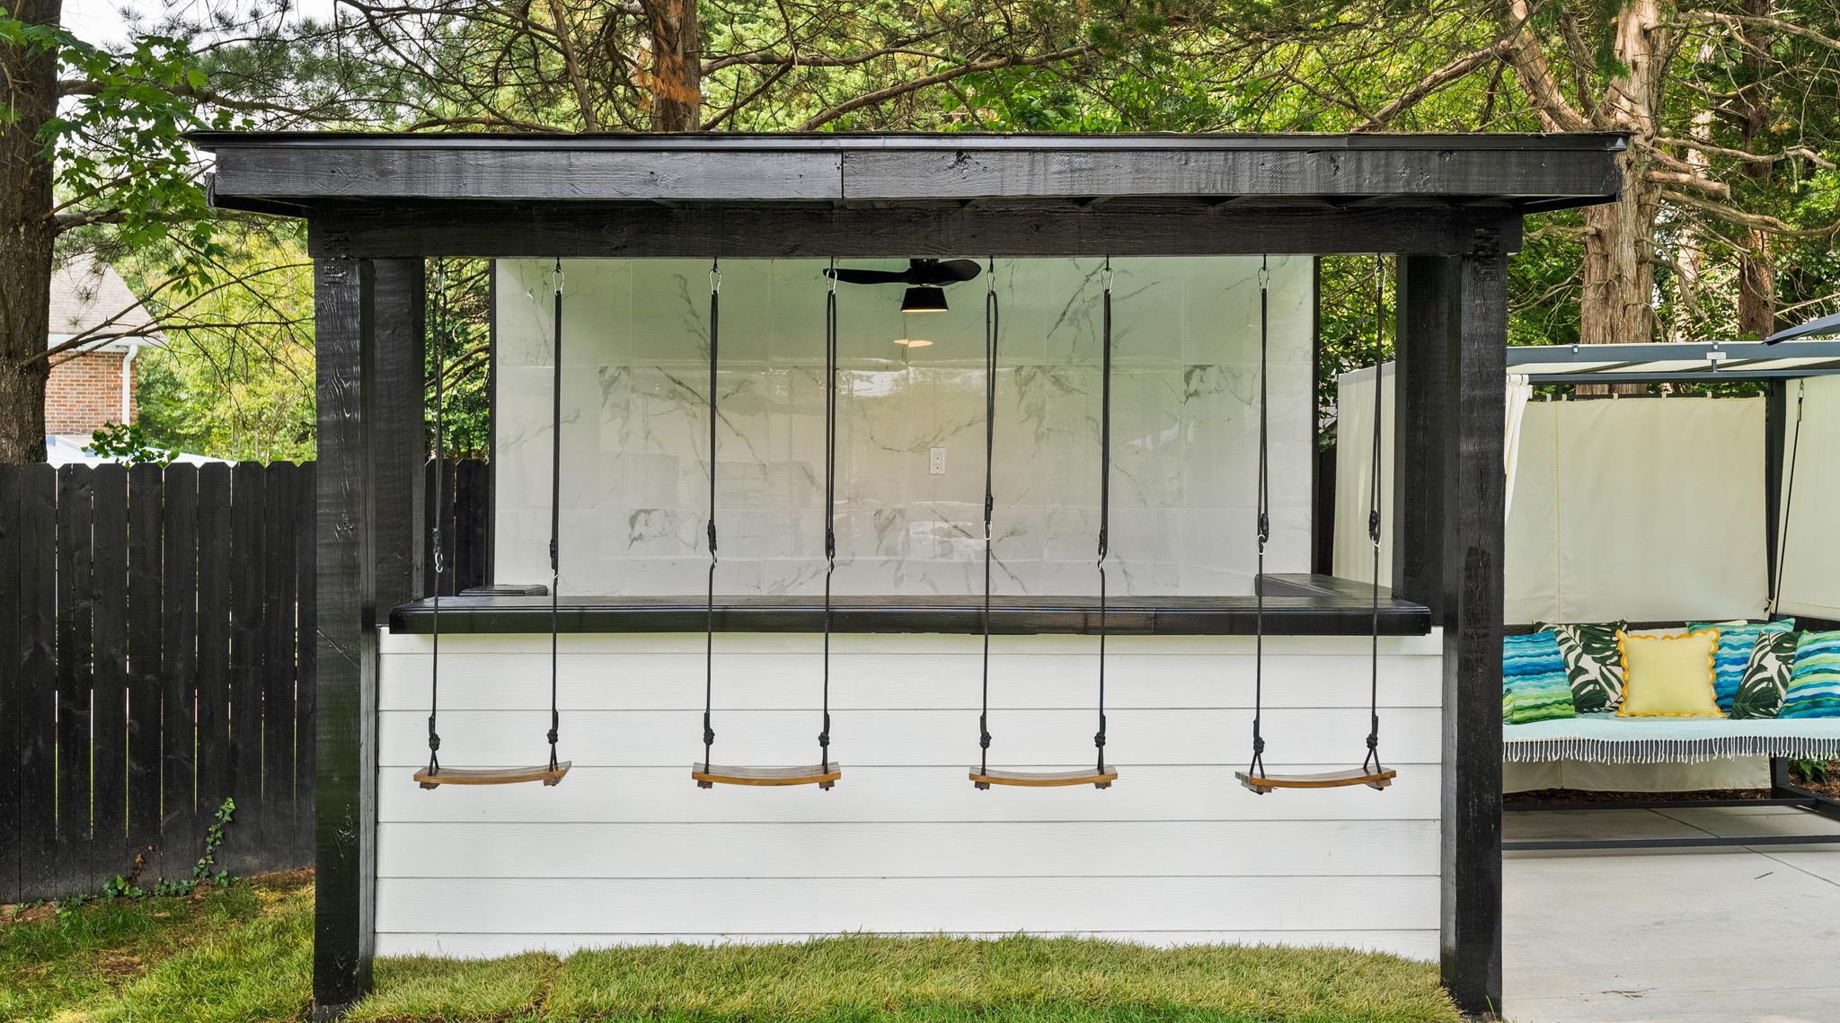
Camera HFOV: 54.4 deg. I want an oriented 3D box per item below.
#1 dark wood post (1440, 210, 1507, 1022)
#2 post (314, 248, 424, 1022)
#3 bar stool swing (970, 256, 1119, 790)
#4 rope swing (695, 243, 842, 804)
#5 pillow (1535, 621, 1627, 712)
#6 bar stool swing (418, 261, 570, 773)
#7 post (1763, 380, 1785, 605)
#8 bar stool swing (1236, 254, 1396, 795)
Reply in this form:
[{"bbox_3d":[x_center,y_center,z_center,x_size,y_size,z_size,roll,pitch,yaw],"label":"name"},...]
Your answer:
[{"bbox_3d":[1.725,0.338,5.570,0.145,2.430,0.145,0,1,0],"label":"dark wood post"},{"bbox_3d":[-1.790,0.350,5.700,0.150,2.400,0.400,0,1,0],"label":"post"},{"bbox_3d":[0.387,0.031,5.550,0.455,1.640,0.200,0,1,0],"label":"bar stool swing"},{"bbox_3d":[-0.460,0.031,5.550,0.455,1.640,0.200,0,1,0],"label":"rope swing"},{"bbox_3d":[3.250,0.775,8.830,0.440,0.460,0.150,0,-12,0],"label":"pillow"},{"bbox_3d":[-1.308,0.031,5.550,0.455,1.640,0.200,0,1,0],"label":"bar stool swing"},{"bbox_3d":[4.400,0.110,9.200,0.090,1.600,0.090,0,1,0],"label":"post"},{"bbox_3d":[1.235,0.035,5.550,0.455,1.640,0.200,0,1,0],"label":"bar stool swing"}]

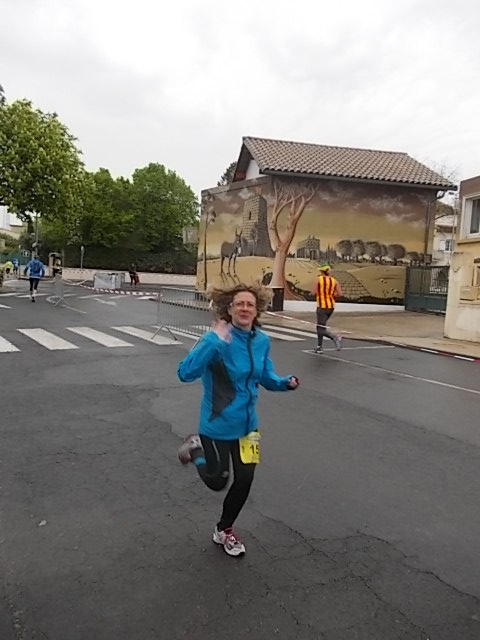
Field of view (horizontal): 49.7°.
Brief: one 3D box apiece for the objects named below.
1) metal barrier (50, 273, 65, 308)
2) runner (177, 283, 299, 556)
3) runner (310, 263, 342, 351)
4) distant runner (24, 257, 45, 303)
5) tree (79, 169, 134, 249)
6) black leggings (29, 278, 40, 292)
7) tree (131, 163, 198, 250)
[{"bbox_3d":[-6.504,-1.108,18.500,0.500,1.100,2.200,0,6,-26],"label":"metal barrier"},{"bbox_3d":[-0.015,0.586,3.020,0.600,1.620,0.660,0,7,-30],"label":"runner"},{"bbox_3d":[1.721,-0.229,10.300,0.530,1.720,0.670,0,7,-28],"label":"runner"},{"bbox_3d":[-7.584,-1.502,19.200,0.680,1.730,0.620,2,6,-16],"label":"distant runner"},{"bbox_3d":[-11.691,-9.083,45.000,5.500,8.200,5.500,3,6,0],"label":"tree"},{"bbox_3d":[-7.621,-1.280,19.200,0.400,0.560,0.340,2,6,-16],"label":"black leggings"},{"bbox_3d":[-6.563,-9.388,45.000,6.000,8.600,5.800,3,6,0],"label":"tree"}]

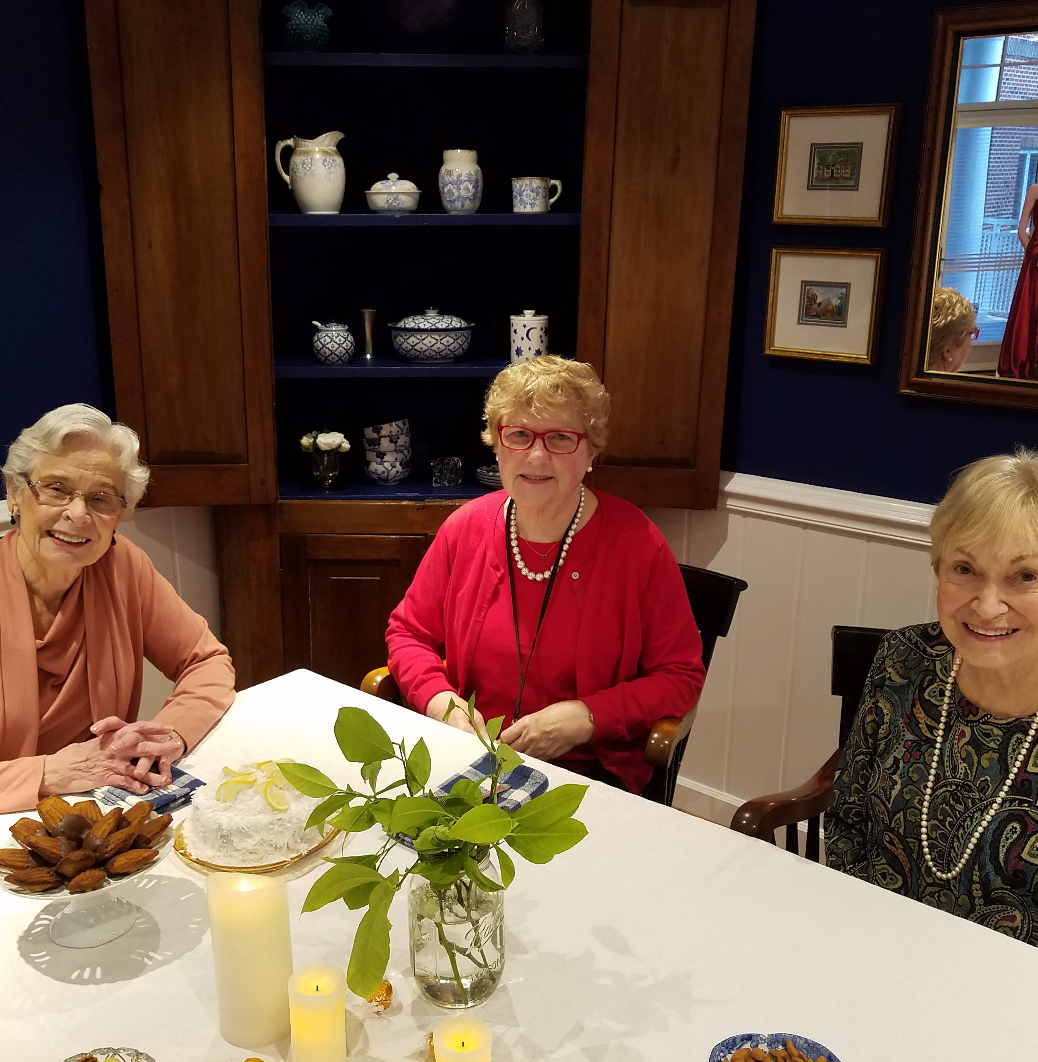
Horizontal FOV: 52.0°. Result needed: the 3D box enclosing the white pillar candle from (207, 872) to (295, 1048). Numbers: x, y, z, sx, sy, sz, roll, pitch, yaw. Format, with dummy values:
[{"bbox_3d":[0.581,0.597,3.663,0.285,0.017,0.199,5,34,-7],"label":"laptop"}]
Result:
[{"bbox_3d":[-0.254,0.404,1.019,0.075,0.155,0.075,1,16,0],"label":"white pillar candle"}]

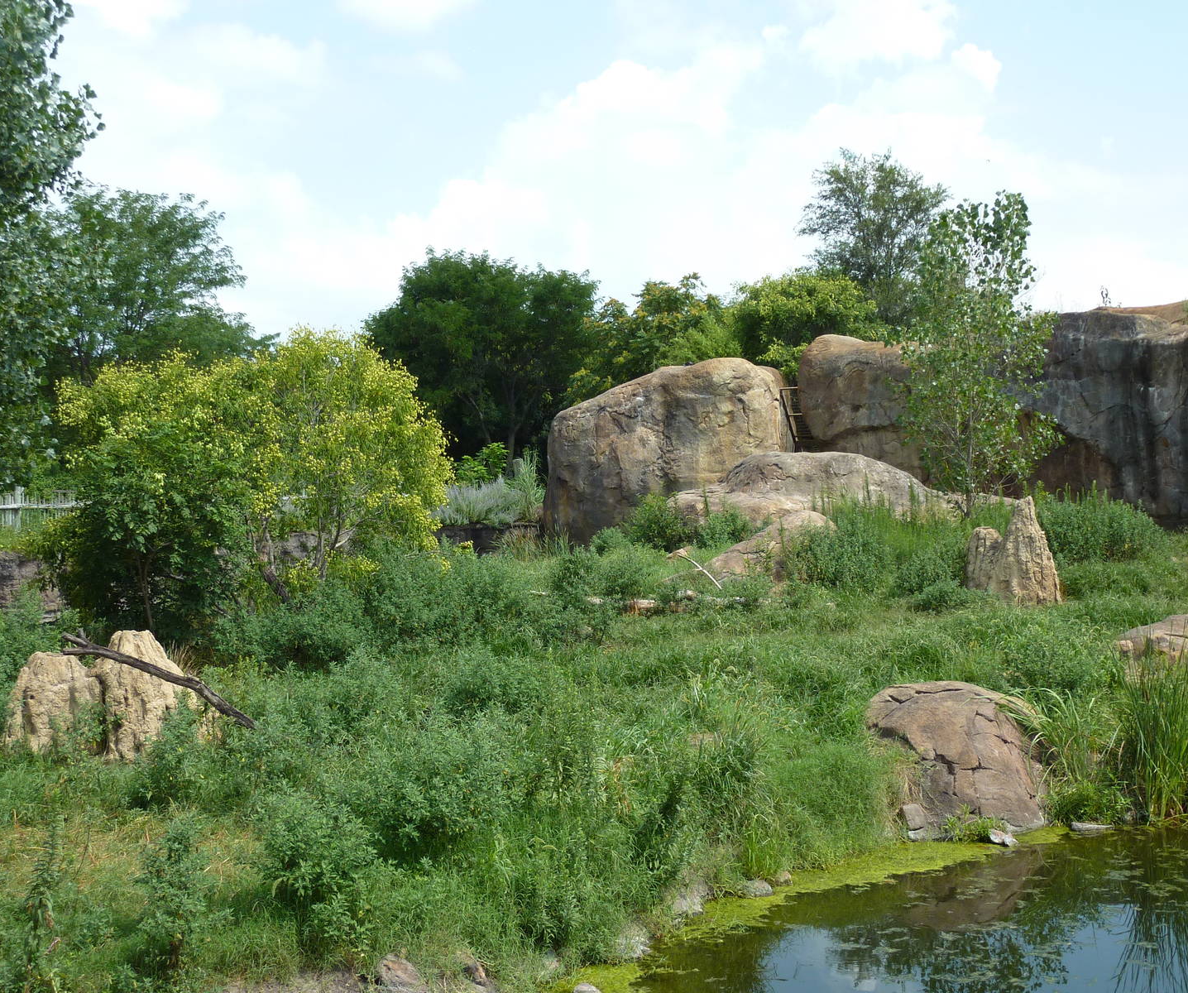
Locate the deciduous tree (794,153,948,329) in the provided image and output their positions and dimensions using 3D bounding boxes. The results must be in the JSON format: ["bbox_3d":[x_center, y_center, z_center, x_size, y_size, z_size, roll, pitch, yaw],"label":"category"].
[{"bbox_3d":[9.527,-6.817,55.000,4.960,9.930,5.000,0,1,0],"label":"deciduous tree"}]

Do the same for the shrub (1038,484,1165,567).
[{"bbox_3d":[10.086,0.587,32.000,2.460,1.530,2.100,0,1,0],"label":"shrub"}]

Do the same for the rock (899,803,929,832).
[{"bbox_3d":[2.994,2.999,15.000,0.280,0.250,0.250,-1,1,0],"label":"rock"}]

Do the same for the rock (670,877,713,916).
[{"bbox_3d":[0.753,3.119,12.500,0.340,0.280,0.320,-1,1,0],"label":"rock"}]

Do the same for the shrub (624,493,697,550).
[{"bbox_3d":[1.329,0.534,32.500,1.480,1.190,1.400,0,1,0],"label":"shrub"}]

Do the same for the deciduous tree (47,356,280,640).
[{"bbox_3d":[-6.398,0.023,23.800,3.450,4.200,3.300,-1,1,0],"label":"deciduous tree"}]

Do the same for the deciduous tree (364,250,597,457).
[{"bbox_3d":[-3.314,-3.889,47.000,6.900,6.500,6.600,-1,1,0],"label":"deciduous tree"}]

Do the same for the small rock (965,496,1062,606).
[{"bbox_3d":[6.058,0.799,23.200,1.400,1.550,1.150,-1,1,0],"label":"small rock"}]

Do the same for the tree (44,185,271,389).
[{"bbox_3d":[-13.120,-4.992,48.000,7.200,8.400,7.000,-1,1,0],"label":"tree"}]

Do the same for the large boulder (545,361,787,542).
[{"bbox_3d":[1.668,-0.977,37.000,5.580,4.270,4.600,0,1,0],"label":"large boulder"}]

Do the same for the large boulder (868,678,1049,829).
[{"bbox_3d":[3.589,2.595,15.900,1.800,1.350,1.800,-1,1,0],"label":"large boulder"}]

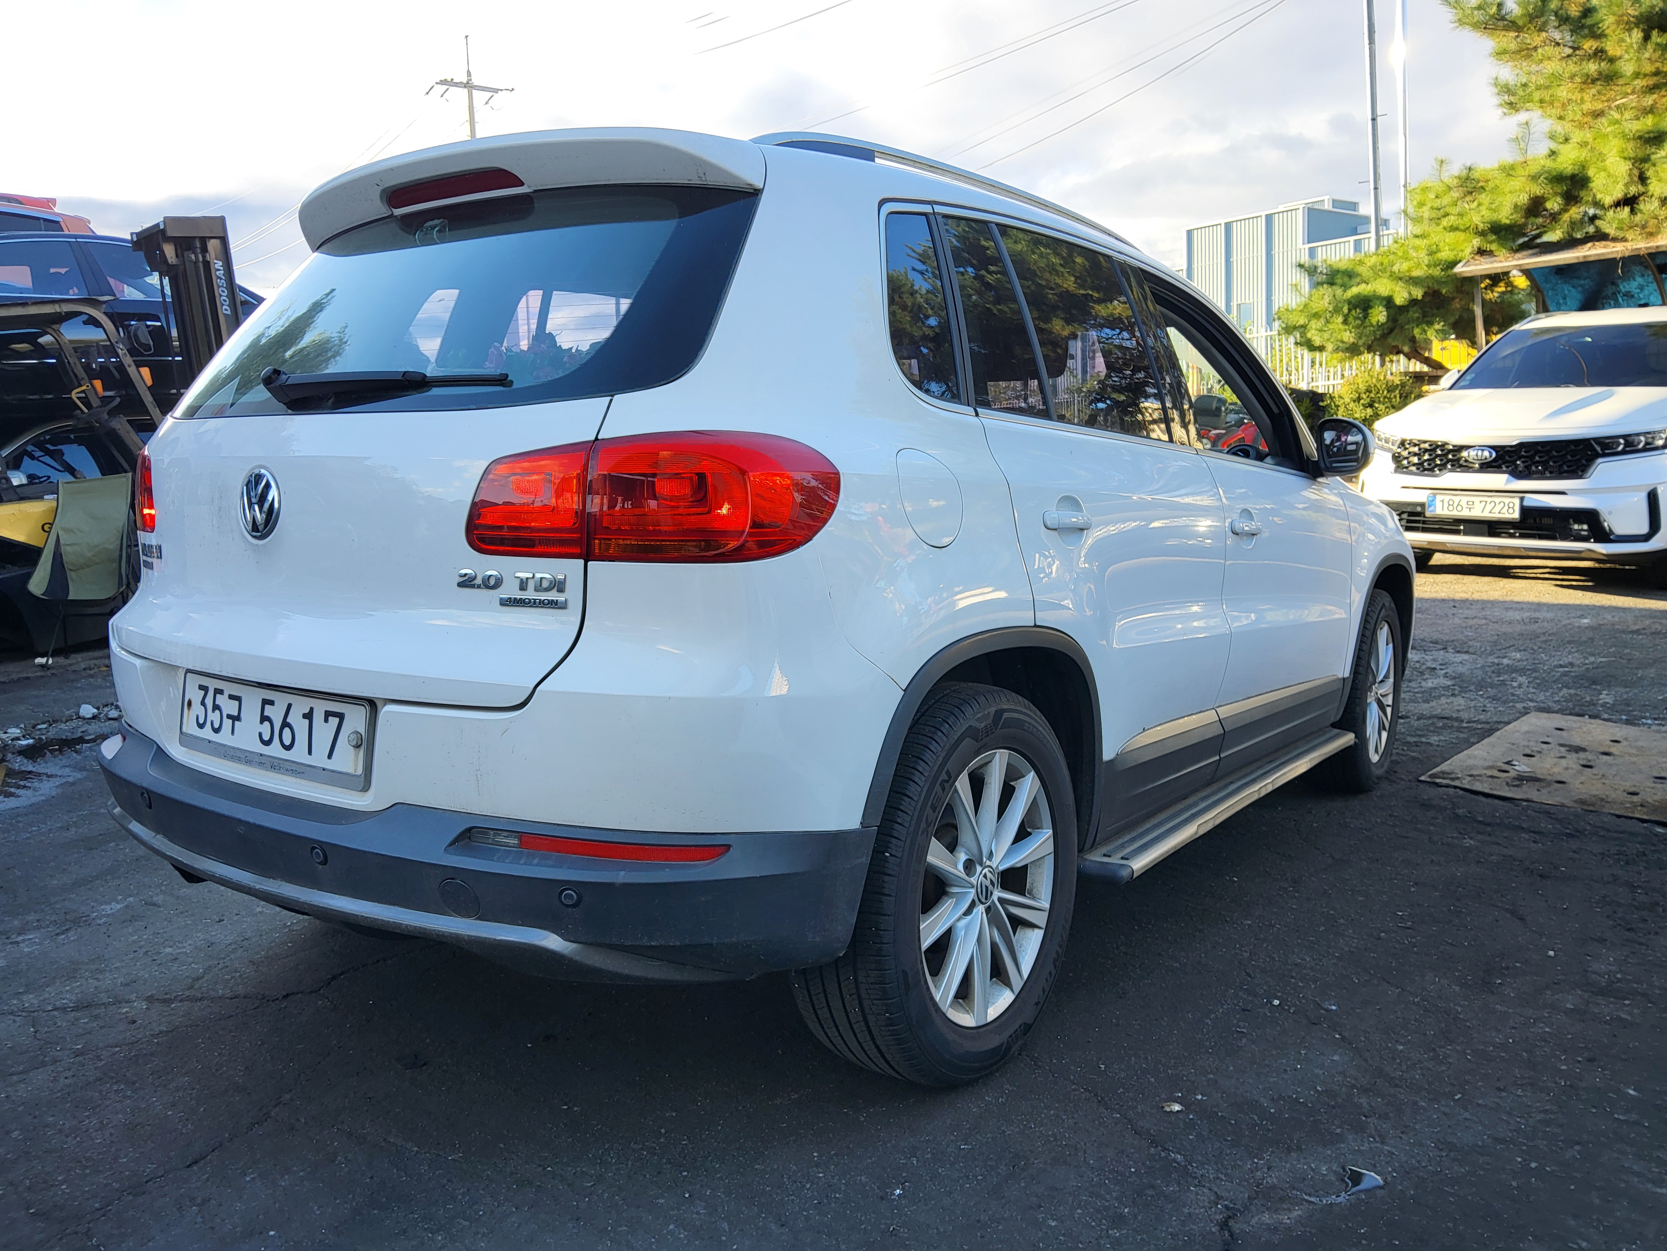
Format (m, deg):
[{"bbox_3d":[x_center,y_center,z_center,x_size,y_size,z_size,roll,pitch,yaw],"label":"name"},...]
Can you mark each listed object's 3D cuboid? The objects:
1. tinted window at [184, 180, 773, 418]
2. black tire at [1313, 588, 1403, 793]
[{"bbox_3d":[-0.716,-0.529,2.143,1.380,0.520,0.085,6,-31,36],"label":"tinted window"},{"bbox_3d":[1.756,0.212,4.268,0.238,0.683,0.683,5,8,34],"label":"black tire"}]

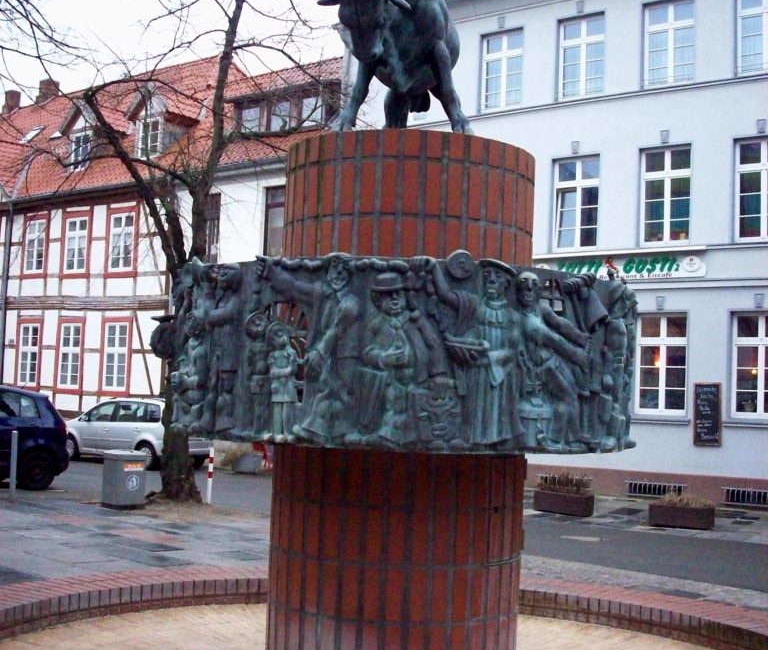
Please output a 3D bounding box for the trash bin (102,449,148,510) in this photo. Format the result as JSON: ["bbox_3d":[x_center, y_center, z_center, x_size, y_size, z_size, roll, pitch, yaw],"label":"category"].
[{"bbox_3d":[-3.587,2.132,15.126,0.571,0.778,0.571,6,-5,-40],"label":"trash bin"}]

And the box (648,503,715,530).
[{"bbox_3d":[4.359,2.782,15.979,0.844,0.296,0.416,0,-5,31],"label":"box"}]

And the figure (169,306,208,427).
[{"bbox_3d":[-0.945,0.215,5.290,0.120,0.571,0.220,4,-5,-27],"label":"figure"}]

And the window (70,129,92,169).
[{"bbox_3d":[-8.837,-5.127,31.975,0.986,1.151,0.200,-1,-5,41],"label":"window"}]

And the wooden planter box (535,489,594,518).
[{"bbox_3d":[2.852,2.817,17.325,0.874,0.305,0.340,-1,-5,34],"label":"wooden planter box"}]

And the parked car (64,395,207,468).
[{"bbox_3d":[-5.856,2.499,25.770,4.390,1.640,1.800,-1,-5,36],"label":"parked car"}]

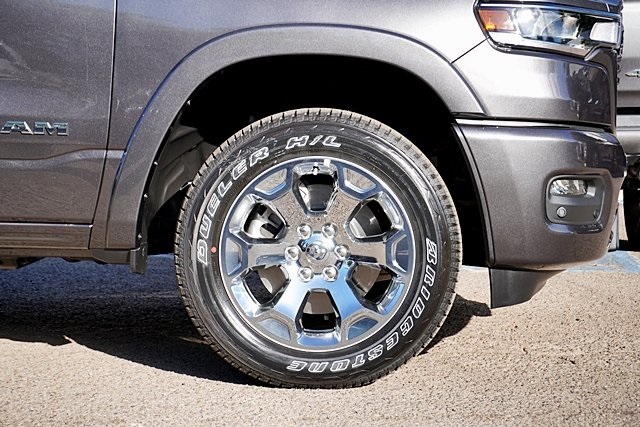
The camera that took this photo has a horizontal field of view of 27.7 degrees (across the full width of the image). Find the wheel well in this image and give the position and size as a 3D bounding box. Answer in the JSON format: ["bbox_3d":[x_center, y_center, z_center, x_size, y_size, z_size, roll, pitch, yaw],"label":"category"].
[{"bbox_3d":[-0.004,-0.159,3.750,0.920,0.575,0.400,1,4,2],"label":"wheel well"}]

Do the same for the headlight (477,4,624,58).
[{"bbox_3d":[0.664,-0.518,3.717,0.471,0.141,0.380,1,4,2],"label":"headlight"}]

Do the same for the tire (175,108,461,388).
[{"bbox_3d":[-0.004,0.091,3.699,0.810,0.790,0.280,1,4,2],"label":"tire"}]

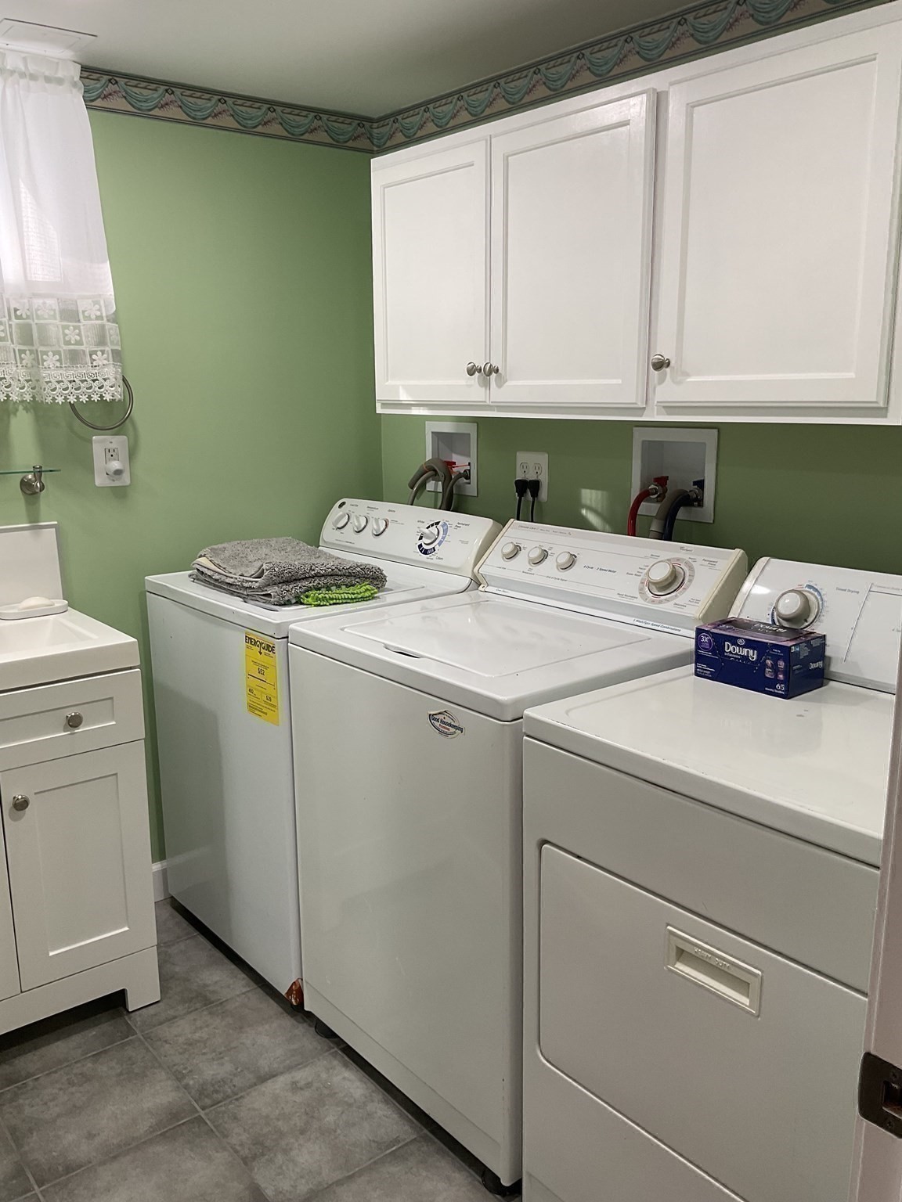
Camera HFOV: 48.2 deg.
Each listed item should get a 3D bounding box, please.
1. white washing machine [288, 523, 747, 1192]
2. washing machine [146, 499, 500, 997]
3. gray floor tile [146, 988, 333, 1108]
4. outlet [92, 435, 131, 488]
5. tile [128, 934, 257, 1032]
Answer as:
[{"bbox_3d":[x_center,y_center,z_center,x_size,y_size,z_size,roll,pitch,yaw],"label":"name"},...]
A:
[{"bbox_3d":[0.131,0.415,2.063,0.650,1.080,0.682,-10,15,-38],"label":"white washing machine"},{"bbox_3d":[-0.307,0.313,2.587,0.650,1.068,0.688,-10,15,-38],"label":"washing machine"},{"bbox_3d":[-0.460,0.954,2.168,0.305,0.010,0.310,-10,15,-38],"label":"gray floor tile"},{"bbox_3d":[-0.843,-0.348,2.511,0.088,0.123,0.010,-10,15,-38],"label":"outlet"},{"bbox_3d":[-0.662,0.906,2.401,0.305,0.010,0.310,-10,15,-38],"label":"tile"}]

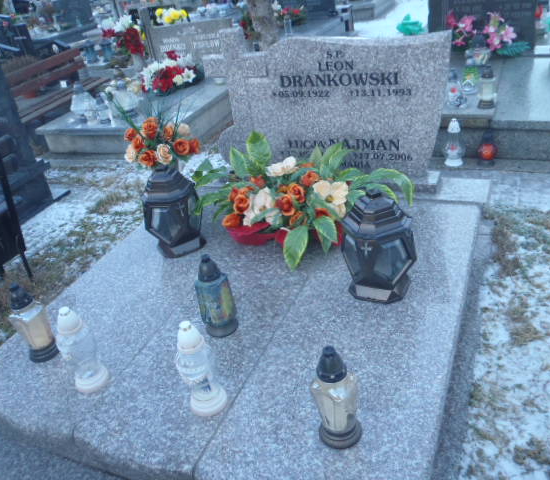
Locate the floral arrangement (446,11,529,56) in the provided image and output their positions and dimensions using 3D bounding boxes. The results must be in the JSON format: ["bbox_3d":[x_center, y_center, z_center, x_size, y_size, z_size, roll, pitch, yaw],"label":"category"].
[{"bbox_3d":[1.918,-1.855,4.650,0.660,0.360,0.380,5,31,24],"label":"floral arrangement"}]

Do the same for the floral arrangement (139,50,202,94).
[{"bbox_3d":[-0.967,-1.558,4.829,0.500,0.270,0.380,-5,30,7],"label":"floral arrangement"}]

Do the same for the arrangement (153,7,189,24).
[{"bbox_3d":[-1.372,-2.926,6.928,0.500,0.340,0.400,5,31,24],"label":"arrangement"}]

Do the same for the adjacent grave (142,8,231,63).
[{"bbox_3d":[-0.819,-1.991,4.965,0.950,0.500,0.140,6,33,24],"label":"adjacent grave"}]

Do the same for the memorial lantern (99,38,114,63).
[{"bbox_3d":[-2.213,-2.489,6.800,0.160,0.310,0.160,-15,28,-13],"label":"memorial lantern"}]

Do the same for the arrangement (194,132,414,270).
[{"bbox_3d":[0.105,-0.127,1.944,0.720,0.370,0.420,5,32,24],"label":"arrangement"}]

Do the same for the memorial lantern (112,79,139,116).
[{"bbox_3d":[-1.435,-1.370,4.939,0.200,0.330,0.200,-14,28,-12],"label":"memorial lantern"}]

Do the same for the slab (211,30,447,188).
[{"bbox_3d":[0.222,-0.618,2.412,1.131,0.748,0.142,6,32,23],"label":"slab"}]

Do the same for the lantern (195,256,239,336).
[{"bbox_3d":[-0.173,0.149,1.486,0.100,0.252,0.100,6,34,24],"label":"lantern"}]

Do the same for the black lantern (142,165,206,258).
[{"bbox_3d":[-0.414,-0.131,2.104,0.235,0.360,0.235,-19,31,-17],"label":"black lantern"}]

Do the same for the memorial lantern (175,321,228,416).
[{"bbox_3d":[-0.198,0.329,1.356,0.100,0.280,0.100,-15,30,-11],"label":"memorial lantern"}]

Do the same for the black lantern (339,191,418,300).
[{"bbox_3d":[0.306,-0.009,1.549,0.215,0.320,0.215,6,34,24],"label":"black lantern"}]

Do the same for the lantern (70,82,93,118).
[{"bbox_3d":[-1.938,-1.399,5.139,0.200,0.330,0.200,-16,29,-16],"label":"lantern"}]

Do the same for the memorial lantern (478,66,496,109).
[{"bbox_3d":[1.372,-0.997,3.330,0.110,0.253,0.110,6,33,24],"label":"memorial lantern"}]

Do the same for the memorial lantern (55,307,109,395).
[{"bbox_3d":[-0.525,0.276,1.374,0.097,0.248,0.097,6,34,24],"label":"memorial lantern"}]

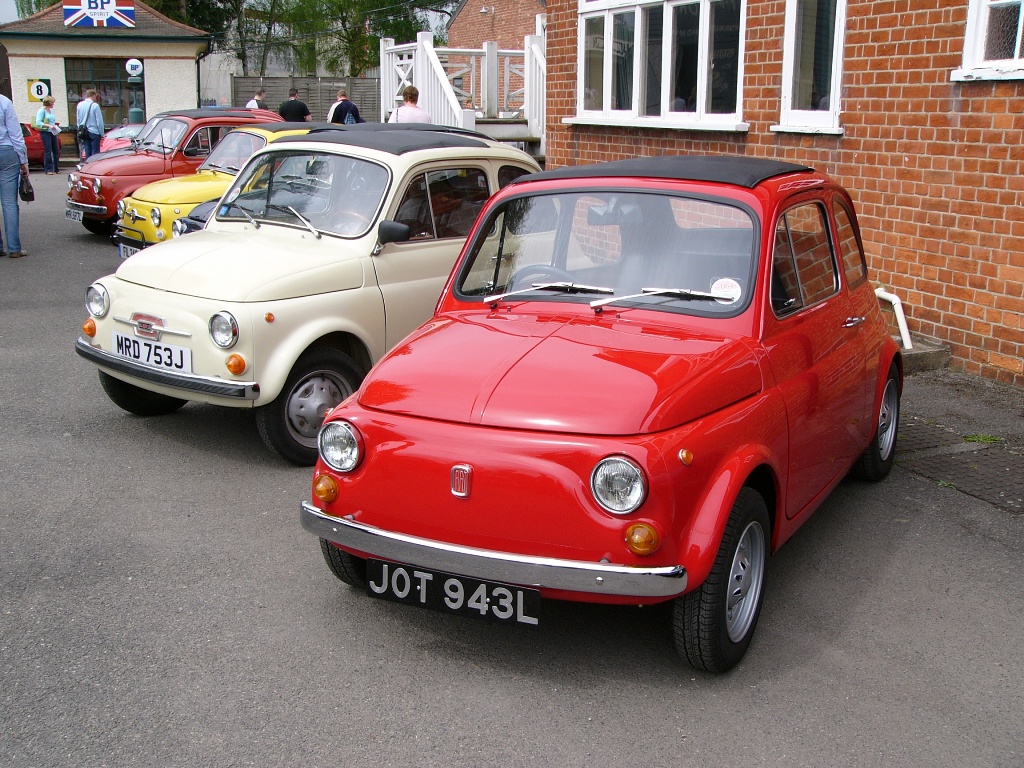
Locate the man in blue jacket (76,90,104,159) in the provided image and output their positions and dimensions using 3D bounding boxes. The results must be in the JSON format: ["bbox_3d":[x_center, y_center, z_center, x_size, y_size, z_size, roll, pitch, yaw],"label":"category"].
[{"bbox_3d":[-8.790,-5.271,25.480,0.550,1.760,0.360,4,14,14],"label":"man in blue jacket"}]

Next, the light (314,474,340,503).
[{"bbox_3d":[-0.516,0.289,3.392,0.080,0.080,0.055,6,15,28],"label":"light"}]

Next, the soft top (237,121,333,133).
[{"bbox_3d":[-1.868,-2.194,10.351,0.790,0.105,0.860,-8,17,-34],"label":"soft top"}]

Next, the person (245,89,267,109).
[{"bbox_3d":[-4.509,-4.354,21.581,0.500,1.740,0.320,7,15,26],"label":"person"}]

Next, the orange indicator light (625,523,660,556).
[{"bbox_3d":[0.318,0.377,2.947,0.080,0.080,0.055,6,15,28],"label":"orange indicator light"}]

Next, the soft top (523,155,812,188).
[{"bbox_3d":[0.534,-0.737,4.146,0.840,0.100,0.780,6,15,28],"label":"soft top"}]

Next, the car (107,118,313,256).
[{"bbox_3d":[-1.880,-1.605,10.497,2.970,1.330,1.320,-8,17,-34],"label":"car"}]

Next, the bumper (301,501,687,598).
[{"bbox_3d":[-0.125,0.426,3.139,1.180,0.085,0.150,6,15,28],"label":"bumper"}]

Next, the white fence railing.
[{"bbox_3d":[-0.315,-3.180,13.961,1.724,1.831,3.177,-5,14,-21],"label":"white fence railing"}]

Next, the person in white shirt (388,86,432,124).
[{"bbox_3d":[-1.094,-2.375,13.208,0.470,1.680,0.300,1,13,3],"label":"person in white shirt"}]

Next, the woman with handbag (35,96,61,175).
[{"bbox_3d":[-9.698,-5.211,25.495,0.420,1.620,0.520,12,17,40],"label":"woman with handbag"}]

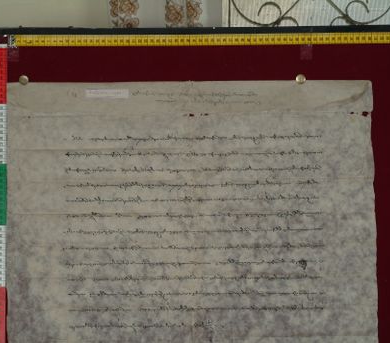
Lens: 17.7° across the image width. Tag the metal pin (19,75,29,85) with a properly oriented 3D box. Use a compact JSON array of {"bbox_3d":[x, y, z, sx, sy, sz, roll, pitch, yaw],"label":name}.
[{"bbox_3d":[-0.281,-0.151,2.060,0.015,0.015,0.009,-1,-6,0],"label":"metal pin"}]

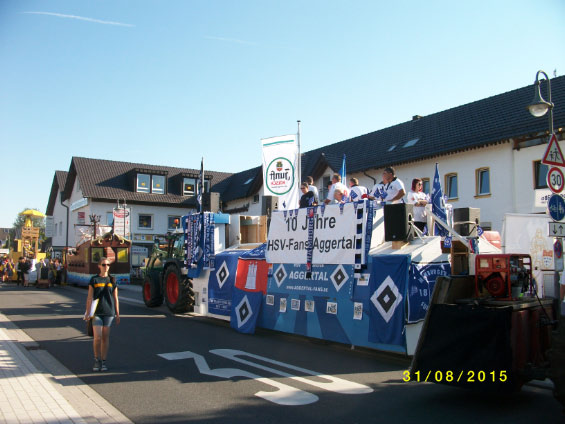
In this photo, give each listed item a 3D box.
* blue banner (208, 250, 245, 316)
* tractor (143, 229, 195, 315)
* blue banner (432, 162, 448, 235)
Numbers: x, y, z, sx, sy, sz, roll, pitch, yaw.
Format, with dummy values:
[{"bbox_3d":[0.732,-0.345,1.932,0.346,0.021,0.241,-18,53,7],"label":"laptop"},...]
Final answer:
[{"bbox_3d":[-1.351,1.650,11.719,0.080,1.470,1.200,5,-7,-42],"label":"blue banner"},{"bbox_3d":[-3.170,1.930,17.322,2.250,2.660,4.100,3,-6,-37],"label":"tractor"},{"bbox_3d":[2.765,-0.219,8.857,0.180,1.320,0.320,5,-7,-42],"label":"blue banner"}]

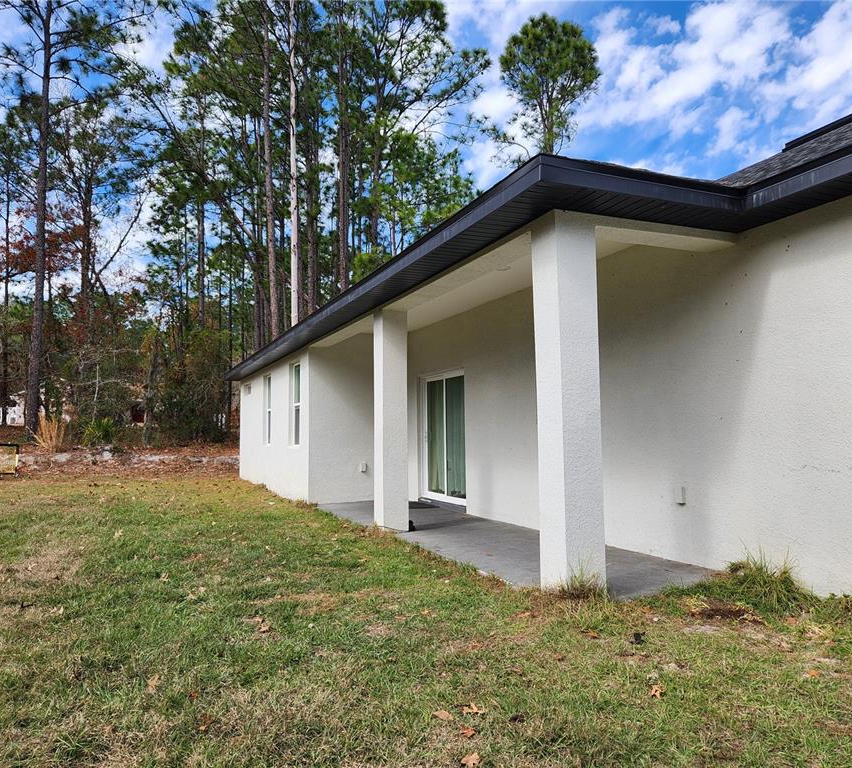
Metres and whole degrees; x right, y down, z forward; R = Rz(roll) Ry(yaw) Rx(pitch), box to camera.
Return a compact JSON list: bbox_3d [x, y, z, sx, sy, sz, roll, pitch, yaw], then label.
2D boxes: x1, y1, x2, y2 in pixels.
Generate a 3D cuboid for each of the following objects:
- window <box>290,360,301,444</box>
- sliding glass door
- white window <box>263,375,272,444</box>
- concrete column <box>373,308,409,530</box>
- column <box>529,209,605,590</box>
[{"bbox_3d":[-2.349,0.388,12.631,0.100,1.560,0.960,1,-5,-23],"label":"window"},{"bbox_3d":[0.309,0.844,10.754,0.120,2.030,1.830,1,-5,-23],"label":"sliding glass door"},{"bbox_3d":[-3.466,0.596,15.261,0.100,1.560,0.970,1,-5,-23],"label":"white window"},{"bbox_3d":[-0.424,0.445,8.275,0.325,2.645,0.325,1,-5,-23],"label":"concrete column"},{"bbox_3d":[1.018,0.147,4.878,0.325,2.703,0.325,1,-5,-23],"label":"column"}]

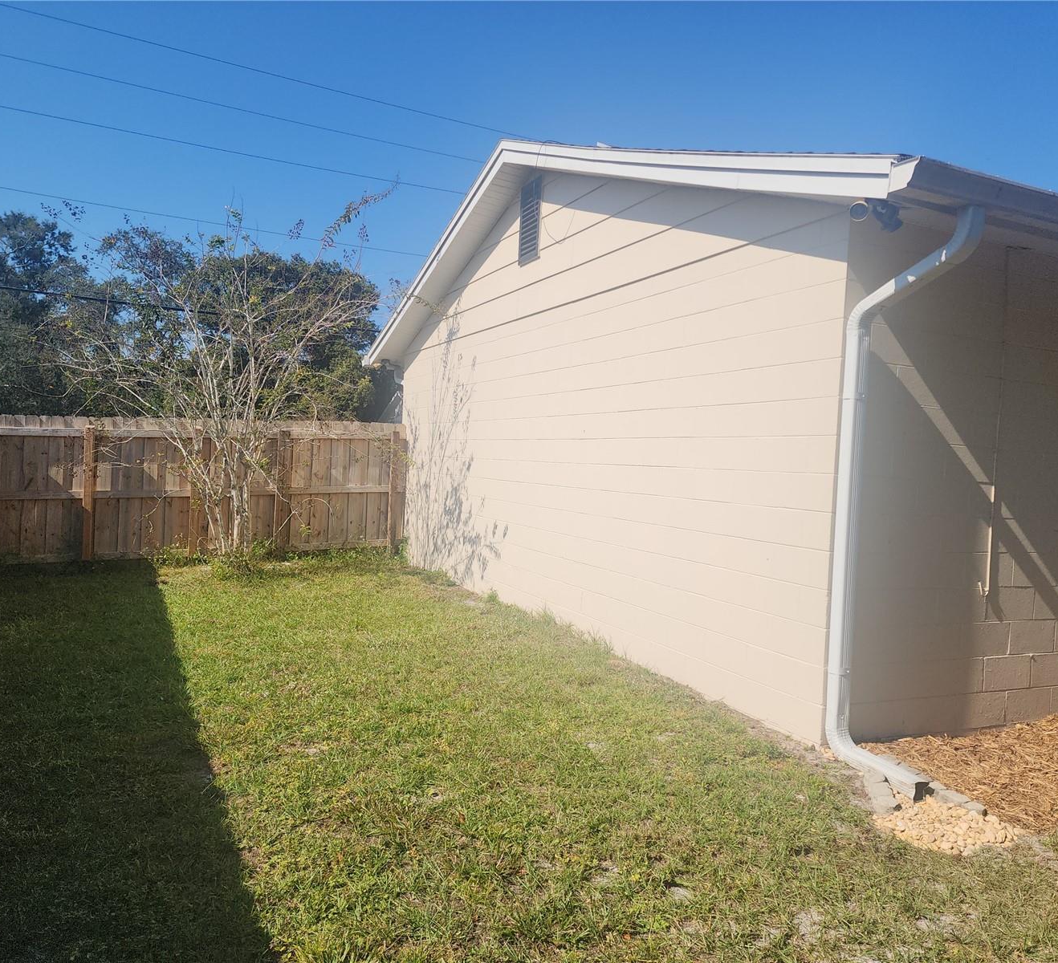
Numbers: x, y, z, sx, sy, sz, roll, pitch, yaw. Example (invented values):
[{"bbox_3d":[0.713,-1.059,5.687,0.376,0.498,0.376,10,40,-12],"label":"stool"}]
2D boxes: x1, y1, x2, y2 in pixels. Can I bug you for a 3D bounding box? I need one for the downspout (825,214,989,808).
[{"bbox_3d":[1.790,0.110,4.152,0.088,2.722,0.700,2,1,-24],"label":"downspout"}]

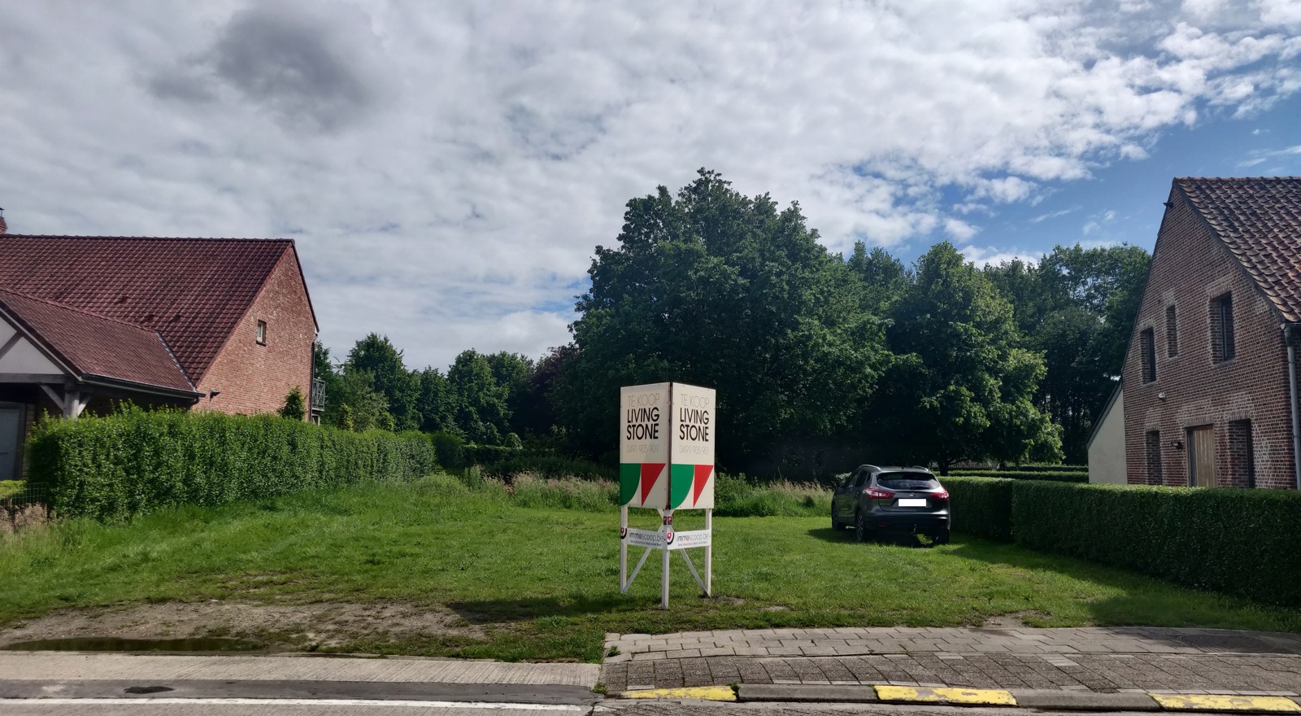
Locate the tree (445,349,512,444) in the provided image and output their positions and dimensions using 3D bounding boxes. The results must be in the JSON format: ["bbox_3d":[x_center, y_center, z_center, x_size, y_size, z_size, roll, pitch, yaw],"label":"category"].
[{"bbox_3d":[-10.569,3.749,57.938,3.997,8.500,3.997,1,-7,0],"label":"tree"}]

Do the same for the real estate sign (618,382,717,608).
[{"bbox_3d":[0.204,1.576,10.963,1.144,2.525,0.732,1,-7,-1],"label":"real estate sign"}]

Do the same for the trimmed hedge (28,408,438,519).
[{"bbox_3d":[-9.027,2.921,24.316,0.950,2.150,19.059,0,-7,4],"label":"trimmed hedge"}]

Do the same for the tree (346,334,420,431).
[{"bbox_3d":[-15.742,3.088,54.988,4.198,9.054,4.198,1,-7,0],"label":"tree"}]

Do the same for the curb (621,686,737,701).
[{"bbox_3d":[0.209,2.465,6.945,0.845,0.085,0.180,0,-7,5],"label":"curb"}]

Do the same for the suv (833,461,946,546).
[{"bbox_3d":[5.226,3.170,20.783,1.840,1.600,4.380,0,-7,1],"label":"suv"}]

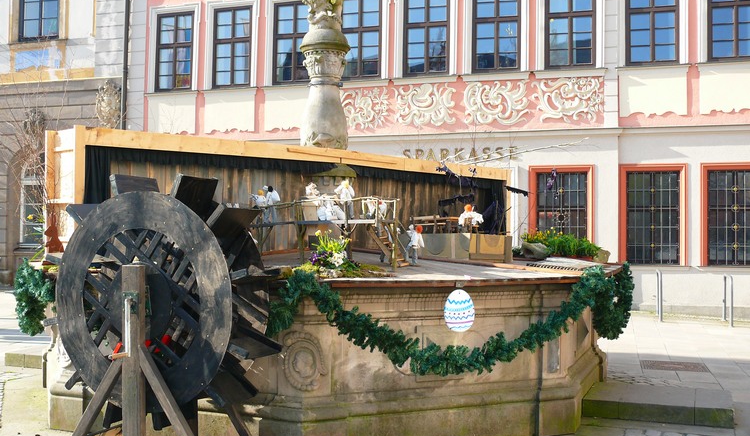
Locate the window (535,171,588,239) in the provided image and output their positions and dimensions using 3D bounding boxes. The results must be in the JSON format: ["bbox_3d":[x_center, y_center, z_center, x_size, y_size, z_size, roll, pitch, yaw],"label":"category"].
[{"bbox_3d":[3.760,0.001,16.512,0.982,1.811,0.140,0,-2,19],"label":"window"}]

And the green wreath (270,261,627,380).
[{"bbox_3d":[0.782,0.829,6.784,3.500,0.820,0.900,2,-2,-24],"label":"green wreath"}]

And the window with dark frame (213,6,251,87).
[{"bbox_3d":[-3.439,-4.130,20.000,1.018,1.946,0.150,0,-2,19],"label":"window with dark frame"}]

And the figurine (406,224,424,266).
[{"bbox_3d":[0.376,0.246,7.650,0.160,0.390,0.140,2,-3,-30],"label":"figurine"}]

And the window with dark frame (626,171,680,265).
[{"bbox_3d":[5.685,0.004,16.804,1.034,1.902,0.150,0,-2,19],"label":"window with dark frame"}]

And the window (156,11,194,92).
[{"bbox_3d":[-4.741,-3.957,19.569,1.002,1.858,0.140,0,-2,19],"label":"window"}]

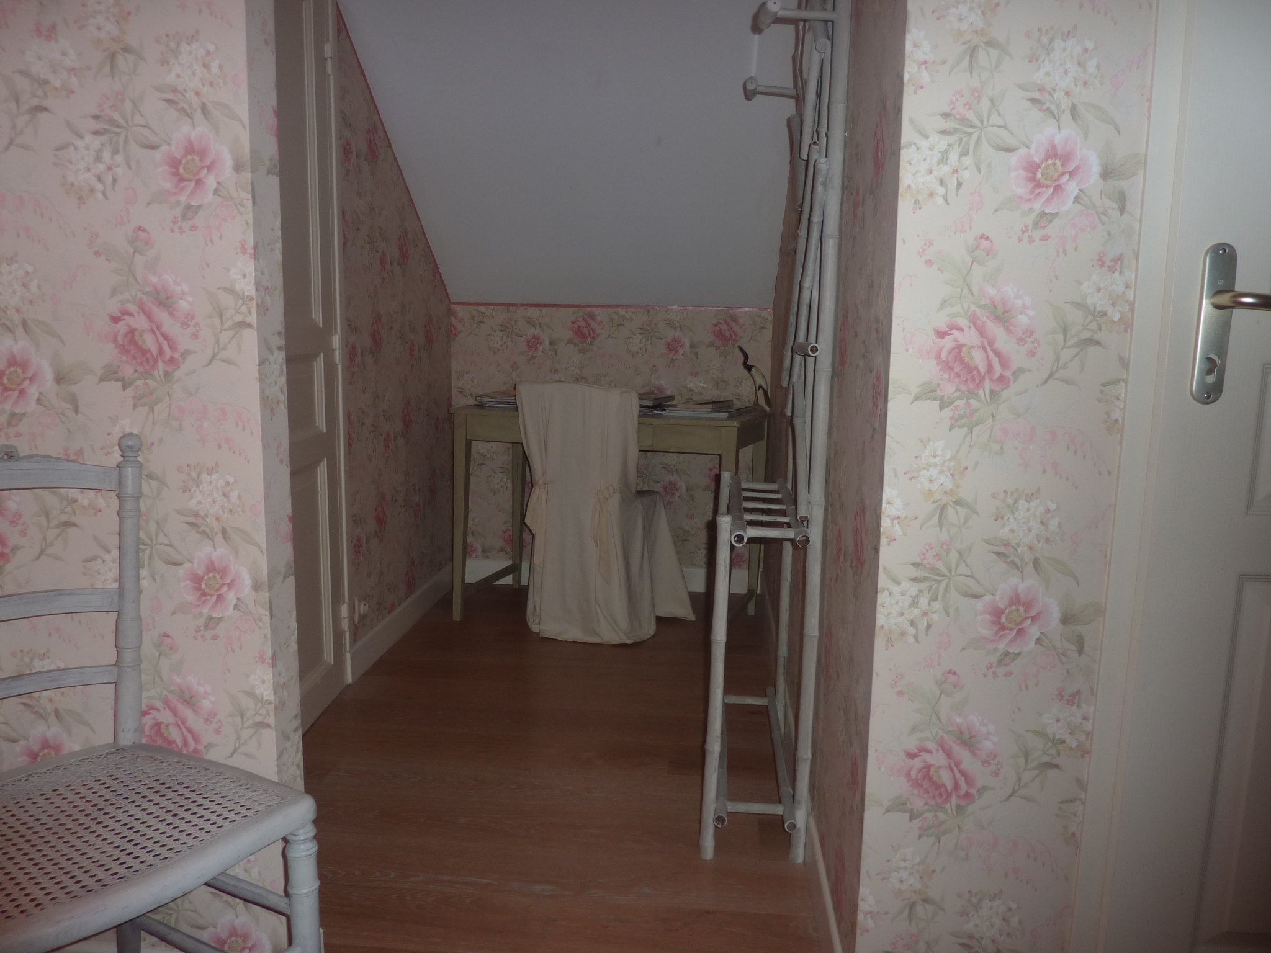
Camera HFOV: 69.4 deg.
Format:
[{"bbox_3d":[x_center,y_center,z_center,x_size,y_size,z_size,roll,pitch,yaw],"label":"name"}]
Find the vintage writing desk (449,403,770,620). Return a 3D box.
[{"bbox_3d":[-0.079,0.136,3.212,0.994,0.732,0.500,4,9,19],"label":"vintage writing desk"}]

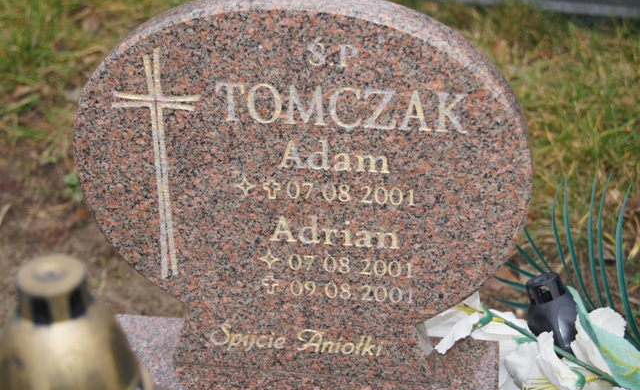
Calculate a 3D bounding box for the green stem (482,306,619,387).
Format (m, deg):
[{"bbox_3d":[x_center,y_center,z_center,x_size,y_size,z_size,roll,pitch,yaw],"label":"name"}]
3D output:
[{"bbox_3d":[0.306,0.201,1.580,0.215,0.030,0.030,29,38,16],"label":"green stem"}]

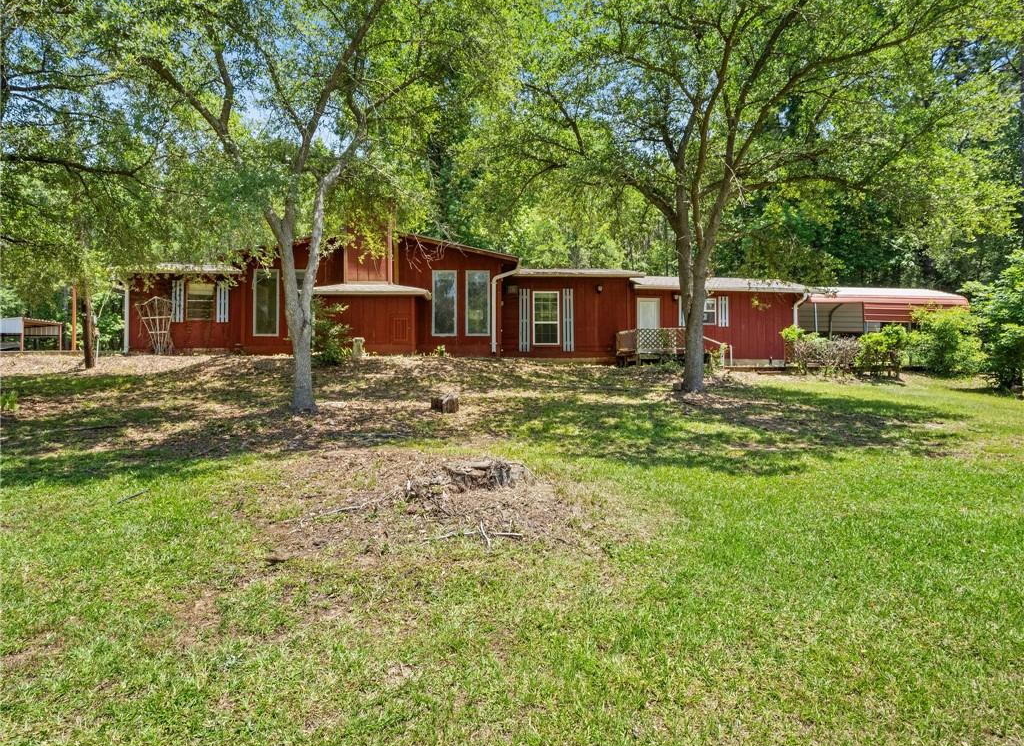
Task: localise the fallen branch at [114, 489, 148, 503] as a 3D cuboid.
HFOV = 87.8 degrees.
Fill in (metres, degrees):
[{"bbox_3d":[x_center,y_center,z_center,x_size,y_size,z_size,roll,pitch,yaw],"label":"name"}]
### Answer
[{"bbox_3d":[-3.599,1.171,5.050,0.060,0.040,0.380,0,0,37],"label":"fallen branch"}]

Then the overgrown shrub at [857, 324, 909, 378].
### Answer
[{"bbox_3d":[12.454,-0.740,17.900,1.550,1.800,1.350,0,0,0],"label":"overgrown shrub"}]

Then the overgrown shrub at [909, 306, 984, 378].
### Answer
[{"bbox_3d":[15.340,-1.112,18.800,2.300,2.500,2.100,0,0,0],"label":"overgrown shrub"}]

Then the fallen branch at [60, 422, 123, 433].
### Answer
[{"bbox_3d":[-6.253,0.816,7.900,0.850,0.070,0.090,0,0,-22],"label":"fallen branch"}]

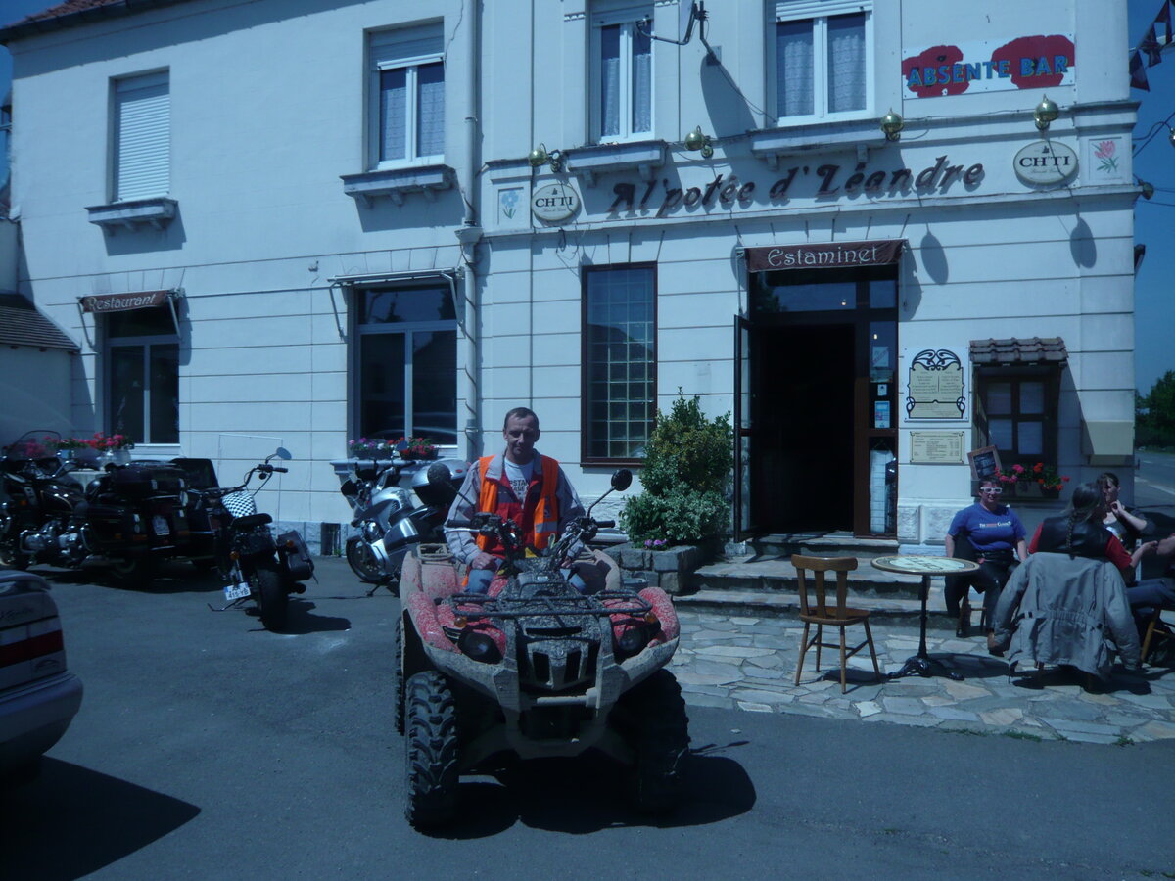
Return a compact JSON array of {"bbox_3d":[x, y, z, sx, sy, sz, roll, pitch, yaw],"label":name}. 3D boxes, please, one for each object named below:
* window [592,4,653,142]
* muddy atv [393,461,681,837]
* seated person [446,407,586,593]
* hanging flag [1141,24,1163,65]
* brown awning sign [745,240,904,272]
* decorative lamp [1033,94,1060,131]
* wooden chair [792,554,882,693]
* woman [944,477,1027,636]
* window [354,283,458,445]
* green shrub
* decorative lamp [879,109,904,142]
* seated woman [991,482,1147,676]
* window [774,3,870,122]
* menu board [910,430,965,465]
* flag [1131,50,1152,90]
[{"bbox_3d":[0.394,-4.248,10.866,0.723,1.658,0.150,0,0,19],"label":"window"},{"bbox_3d":[-0.310,0.854,4.665,1.180,1.450,2.070,0,0,-12],"label":"muddy atv"},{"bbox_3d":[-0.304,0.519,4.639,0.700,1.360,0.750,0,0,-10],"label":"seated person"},{"bbox_3d":[5.880,-4.126,9.900,0.230,0.430,0.080,0,0,23],"label":"hanging flag"},{"bbox_3d":[2.456,-1.925,9.940,1.627,0.290,0.120,0,0,19],"label":"brown awning sign"},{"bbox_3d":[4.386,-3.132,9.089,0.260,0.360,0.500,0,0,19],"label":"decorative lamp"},{"bbox_3d":[1.548,1.140,6.000,0.450,0.830,0.490,0,0,40],"label":"wooden chair"},{"bbox_3d":[3.079,0.930,7.404,0.620,1.270,0.850,0,0,16],"label":"woman"},{"bbox_3d":[-2.240,-0.920,11.750,1.431,1.997,0.150,0,0,19],"label":"window"},{"bbox_3d":[0.909,0.286,9.750,1.080,1.550,0.950,0,0,19],"label":"green shrub"},{"bbox_3d":[3.055,-3.174,9.551,0.220,0.300,0.420,0,0,19],"label":"decorative lamp"},{"bbox_3d":[3.249,0.929,6.454,0.760,1.280,0.900,0,0,9],"label":"seated woman"},{"bbox_3d":[2.499,-4.092,10.161,0.999,1.351,0.150,0,0,19],"label":"window"},{"bbox_3d":[3.575,0.075,9.747,0.533,0.351,0.025,0,0,19],"label":"menu board"},{"bbox_3d":[5.758,-3.861,9.900,0.240,0.430,0.080,0,0,23],"label":"flag"}]

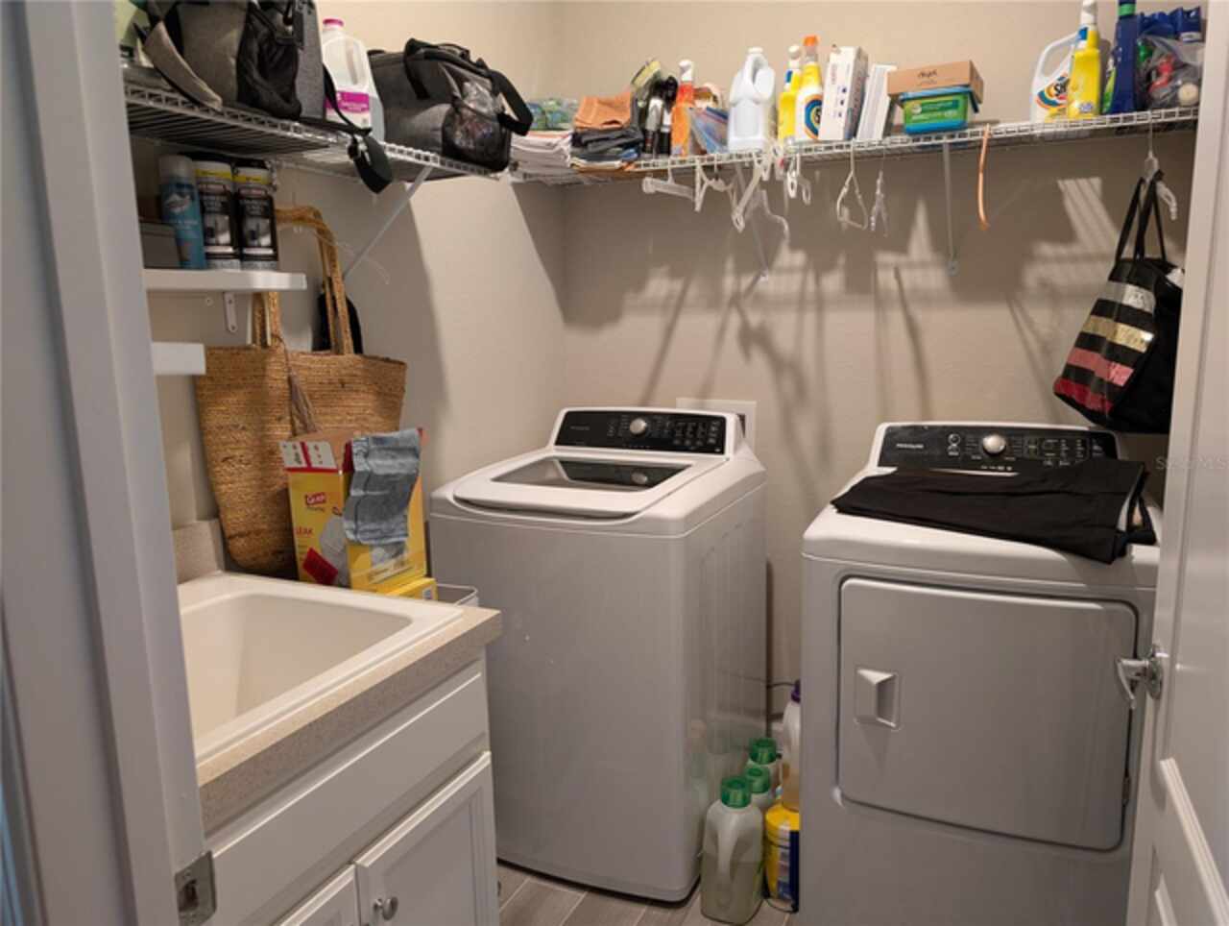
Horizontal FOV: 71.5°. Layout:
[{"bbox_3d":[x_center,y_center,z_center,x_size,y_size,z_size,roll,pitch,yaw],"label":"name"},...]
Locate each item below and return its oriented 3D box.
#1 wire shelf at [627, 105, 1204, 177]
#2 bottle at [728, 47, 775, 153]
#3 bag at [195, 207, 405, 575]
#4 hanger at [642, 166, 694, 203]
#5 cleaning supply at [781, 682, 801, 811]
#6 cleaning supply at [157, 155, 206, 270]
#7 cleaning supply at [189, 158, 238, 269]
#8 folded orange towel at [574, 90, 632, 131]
[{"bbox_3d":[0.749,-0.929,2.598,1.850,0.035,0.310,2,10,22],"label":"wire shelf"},{"bbox_3d":[0.367,-0.943,2.234,0.119,0.254,0.110,3,11,24],"label":"bottle"},{"bbox_3d":[-0.598,-0.149,1.748,0.140,0.650,0.460,3,11,27],"label":"bag"},{"bbox_3d":[0.172,-0.888,2.662,0.030,0.125,0.300,6,11,37],"label":"hanger"},{"bbox_3d":[0.440,0.676,2.042,0.095,0.328,0.080,3,11,24],"label":"cleaning supply"},{"bbox_3d":[-0.711,-0.409,1.405,0.061,0.187,0.061,-8,12,-34],"label":"cleaning supply"},{"bbox_3d":[-0.679,-0.420,1.470,0.062,0.187,0.062,-8,12,-34],"label":"cleaning supply"},{"bbox_3d":[-0.008,-1.005,2.477,0.160,0.090,0.190,2,10,21],"label":"folded orange towel"}]

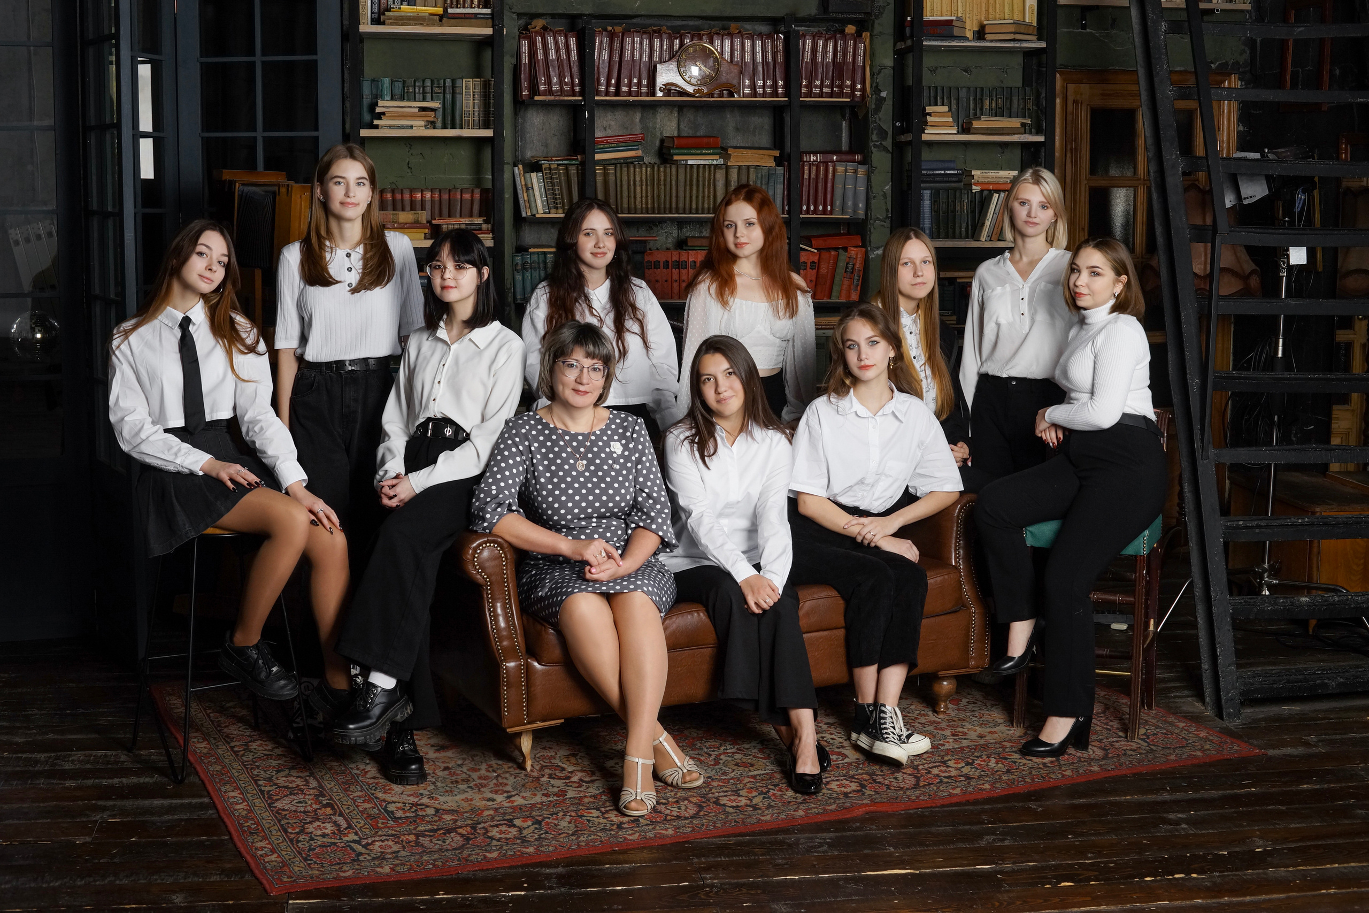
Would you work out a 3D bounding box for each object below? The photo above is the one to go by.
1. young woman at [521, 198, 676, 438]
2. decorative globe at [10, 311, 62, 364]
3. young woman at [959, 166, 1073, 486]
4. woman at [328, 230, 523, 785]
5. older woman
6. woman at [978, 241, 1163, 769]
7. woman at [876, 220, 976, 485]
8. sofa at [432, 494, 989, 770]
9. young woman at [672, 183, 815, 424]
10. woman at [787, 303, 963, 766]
[{"bbox_3d":[-0.290,-0.040,6.369,0.510,1.630,0.340,0,5,-5],"label":"young woman"},{"bbox_3d":[-2.597,-0.481,7.600,0.205,0.205,0.205,0,5,0],"label":"decorative globe"},{"bbox_3d":[1.070,-0.102,6.083,0.430,1.640,0.300,2,7,14],"label":"young woman"},{"bbox_3d":[-0.715,0.088,5.250,0.470,1.465,0.700,3,7,20],"label":"woman"},{"bbox_3d":[-0.275,0.256,5.180,0.570,1.240,0.840,-1,5,-11],"label":"older woman"},{"bbox_3d":[1.140,0.102,5.628,0.640,1.470,0.460,-3,6,-33],"label":"woman"},{"bbox_3d":[0.770,-0.008,6.094,0.460,1.450,0.520,1,7,5],"label":"woman"},{"bbox_3d":[0.053,0.356,5.754,1.660,0.810,0.830,-3,8,-25],"label":"sofa"},{"bbox_3d":[0.195,-0.065,6.007,0.450,1.585,0.360,0,7,4],"label":"young woman"},{"bbox_3d":[0.575,0.190,5.696,0.520,1.285,0.780,-1,5,-8],"label":"woman"}]

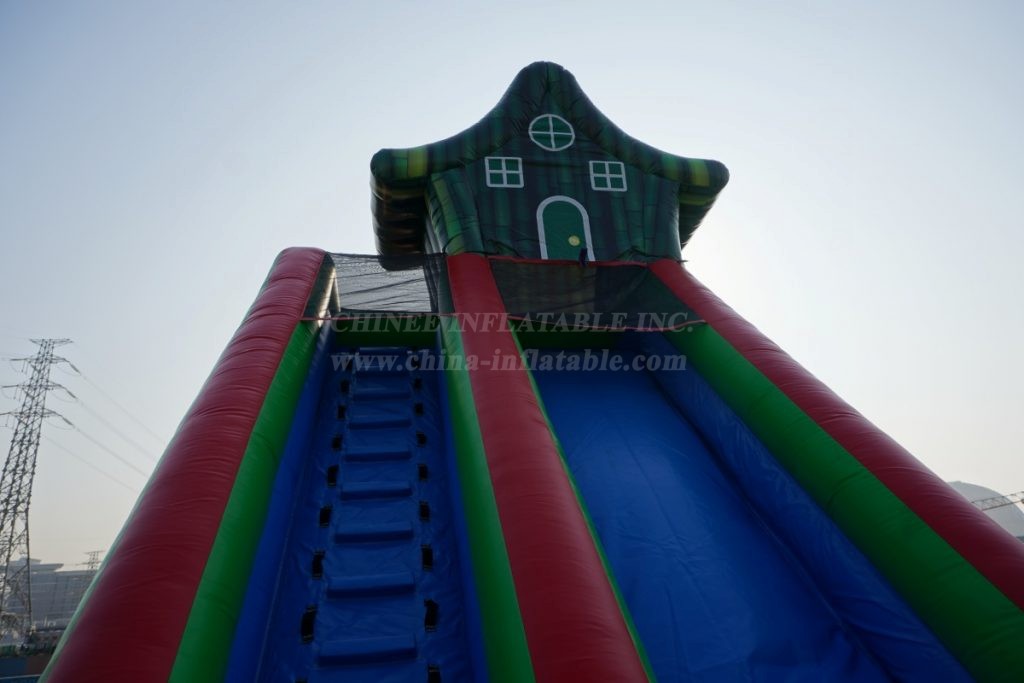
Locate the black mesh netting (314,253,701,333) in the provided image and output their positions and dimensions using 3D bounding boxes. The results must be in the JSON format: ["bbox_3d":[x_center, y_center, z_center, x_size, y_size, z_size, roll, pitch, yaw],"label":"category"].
[{"bbox_3d":[-0.127,-0.501,6.334,3.248,1.334,1.160,-1,-22,-8],"label":"black mesh netting"}]

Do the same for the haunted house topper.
[{"bbox_3d":[0.328,-1.631,8.184,3.860,2.530,2.000,0,-21,-9],"label":"haunted house topper"}]

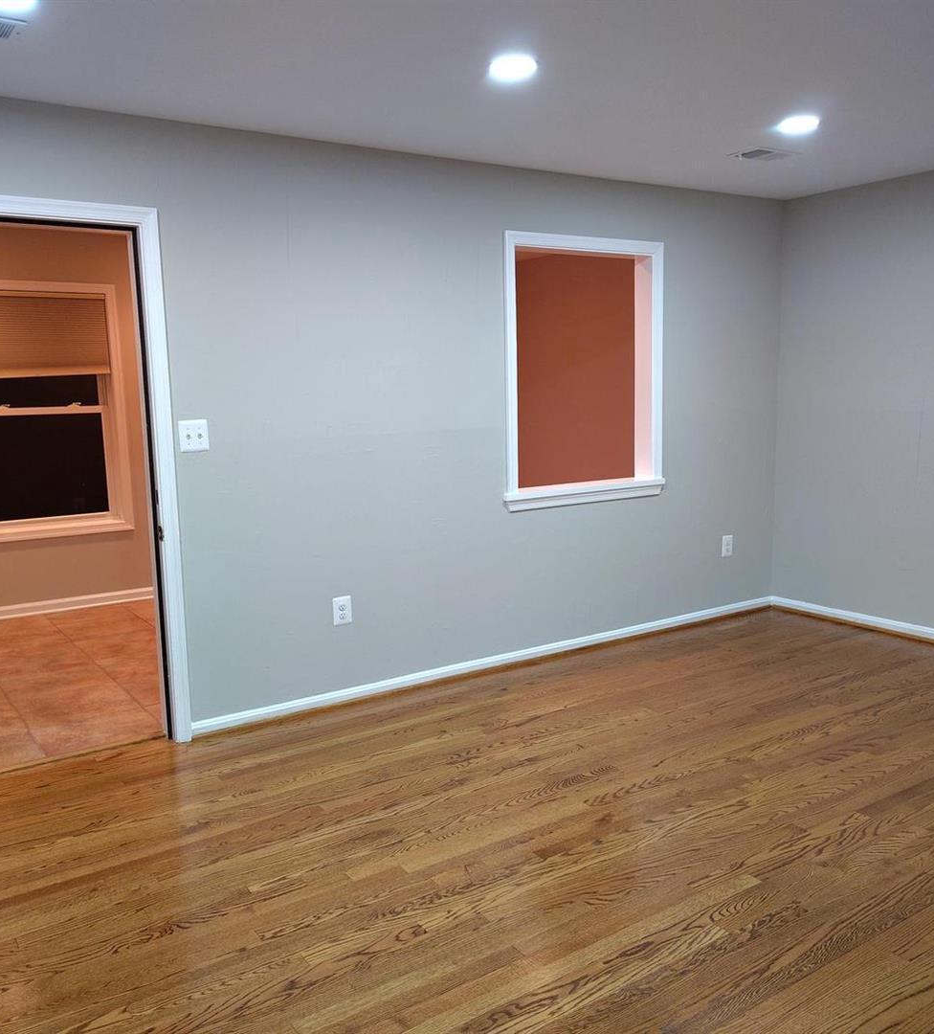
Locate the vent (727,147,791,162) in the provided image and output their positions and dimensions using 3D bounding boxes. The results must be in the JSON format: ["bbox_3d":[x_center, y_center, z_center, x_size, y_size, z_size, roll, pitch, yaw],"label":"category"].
[{"bbox_3d":[1.368,-1.668,4.413,0.284,0.015,0.190,-7,10,-34],"label":"vent"}]

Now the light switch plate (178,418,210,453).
[{"bbox_3d":[-1.077,-0.320,3.761,0.117,0.120,0.012,-7,10,-34],"label":"light switch plate"}]

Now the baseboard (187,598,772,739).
[{"bbox_3d":[0.385,0.698,4.891,3.635,0.066,0.015,-7,10,-34],"label":"baseboard"}]

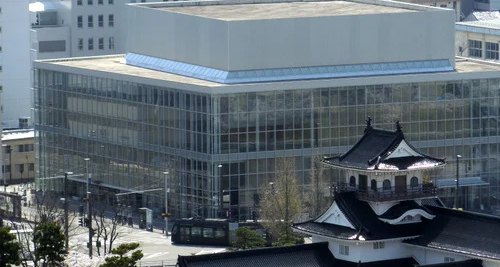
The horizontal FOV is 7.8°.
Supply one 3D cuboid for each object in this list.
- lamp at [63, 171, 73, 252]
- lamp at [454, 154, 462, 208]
[{"bbox_3d":[-25.350,10.900,513.000,1.900,11.000,0.400,2,6,22],"label":"lamp"},{"bbox_3d":[30.700,8.100,546.000,0.400,9.900,1.900,-4,7,-30],"label":"lamp"}]

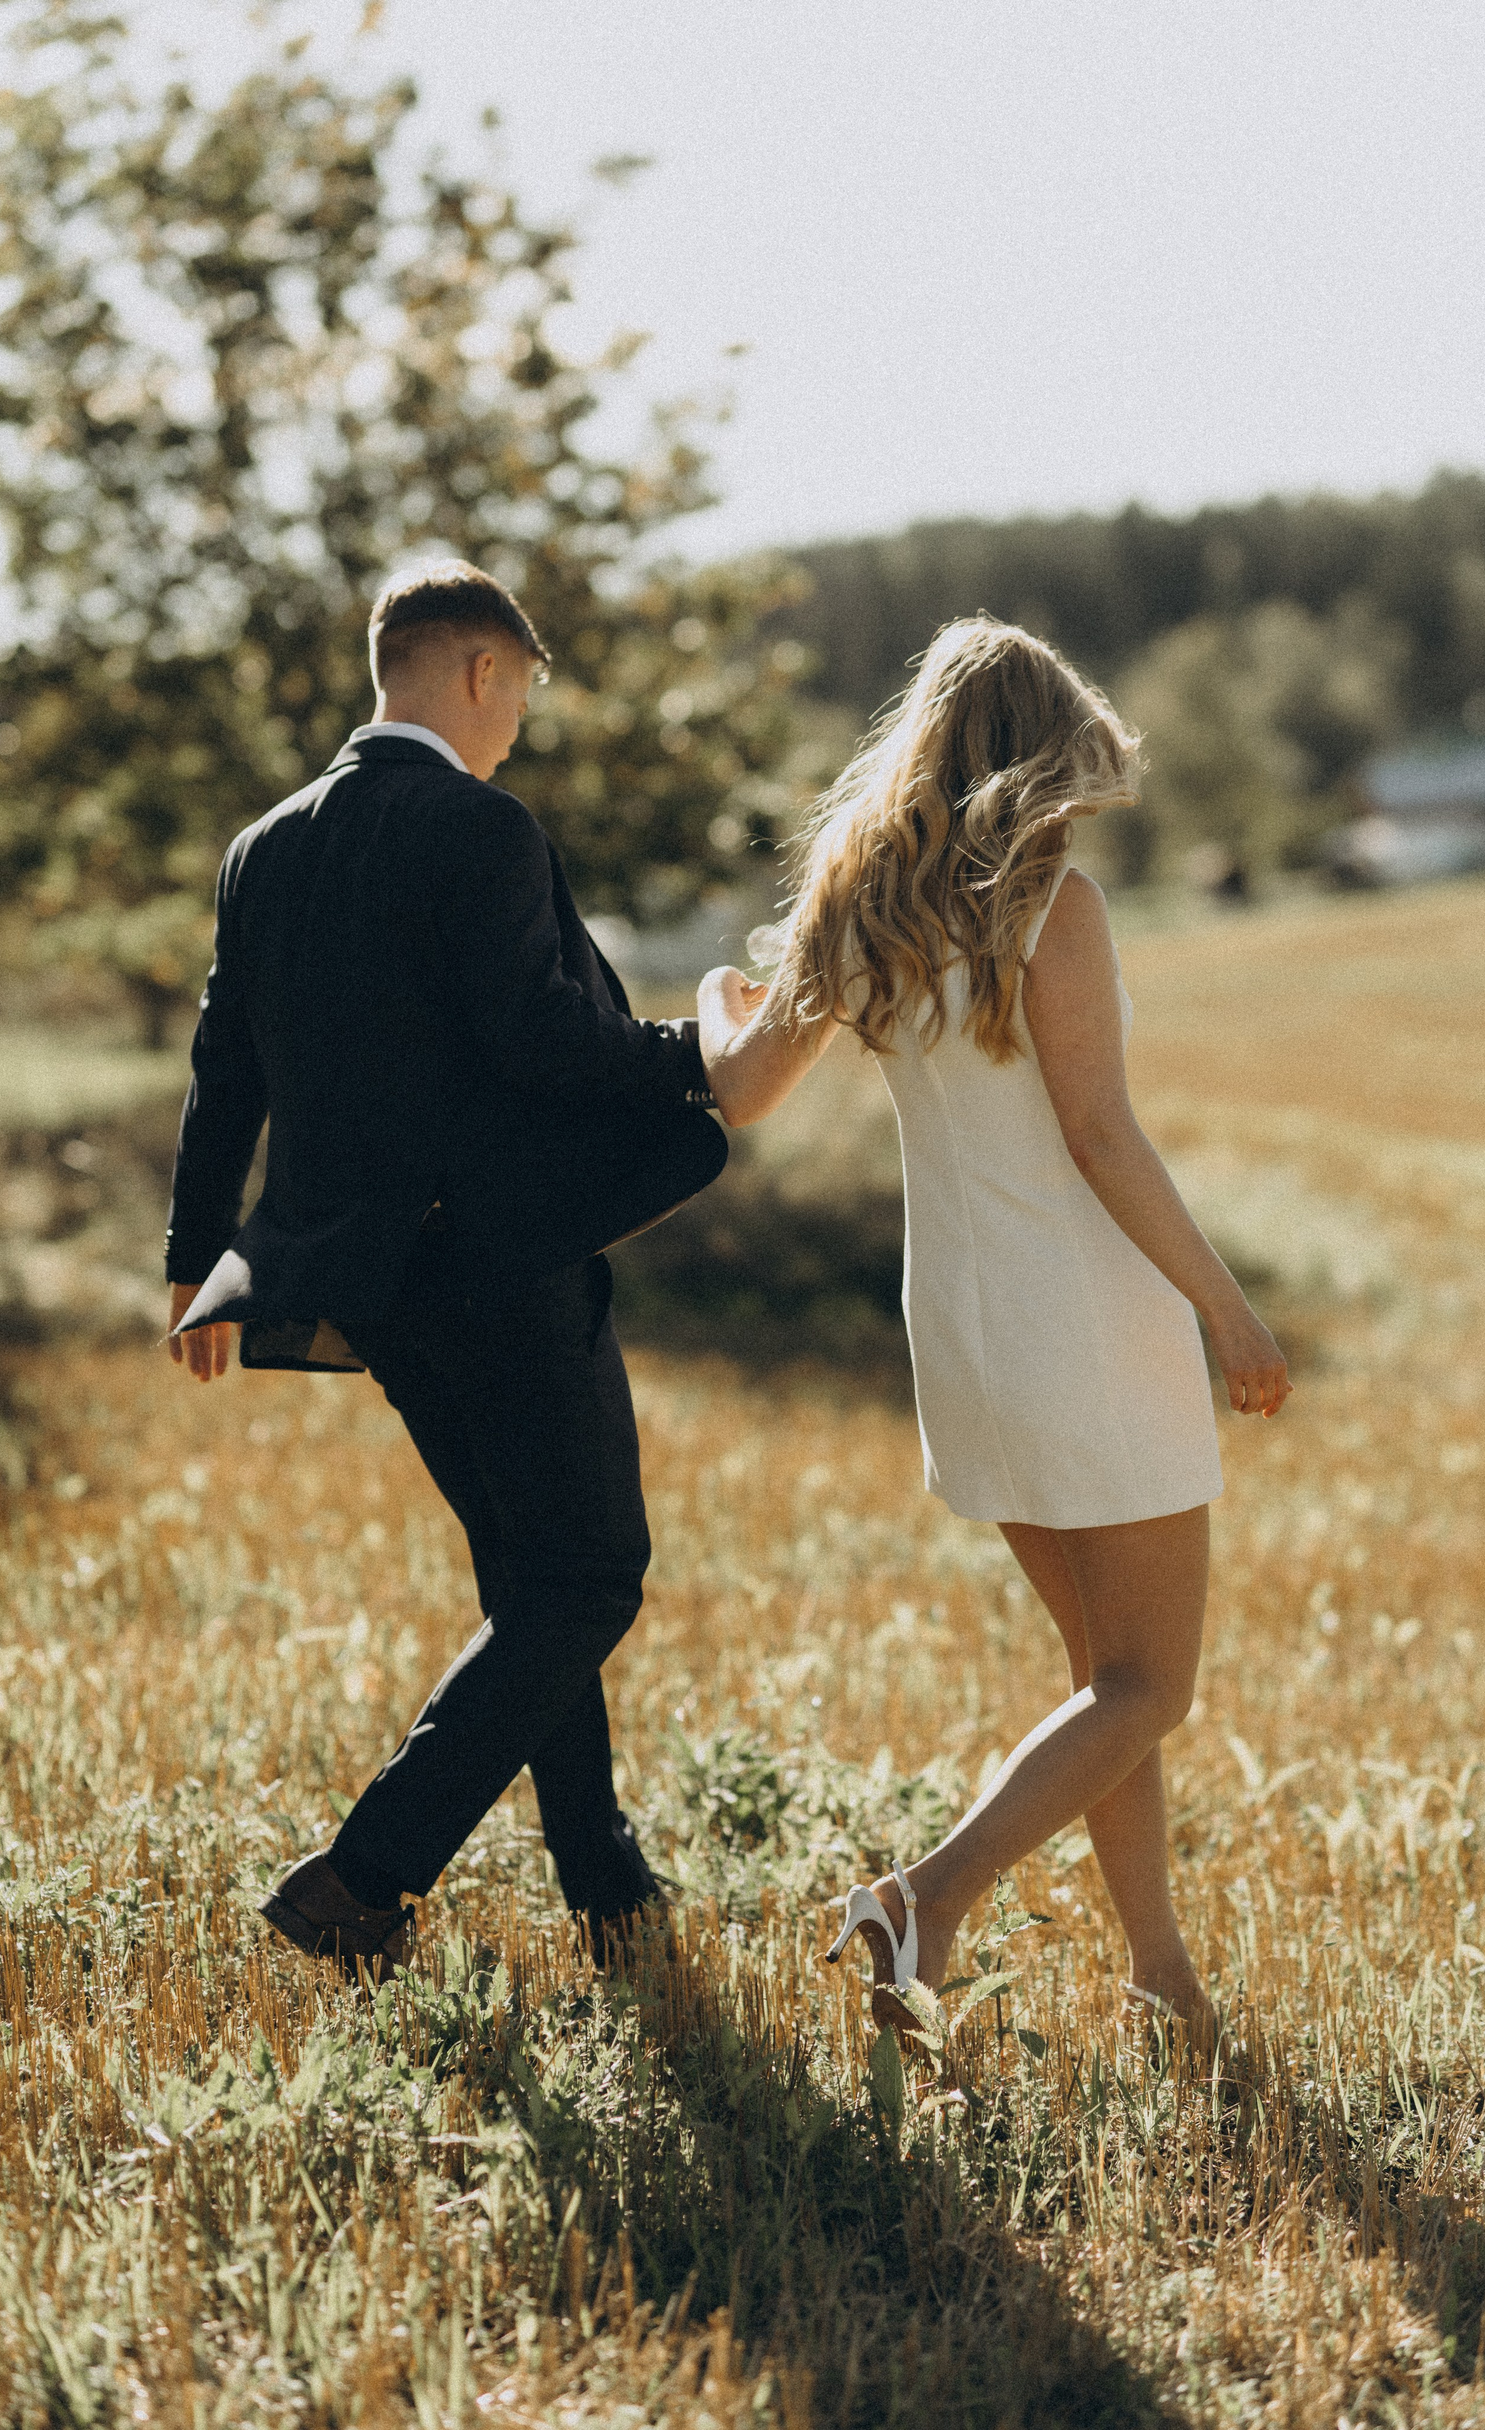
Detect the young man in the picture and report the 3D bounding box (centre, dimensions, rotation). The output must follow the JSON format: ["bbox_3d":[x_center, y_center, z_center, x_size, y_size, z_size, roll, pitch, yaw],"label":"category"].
[{"bbox_3d":[-0.360,0.074,7.080,0.710,1.750,0.590,-3,4,-44],"label":"young man"}]

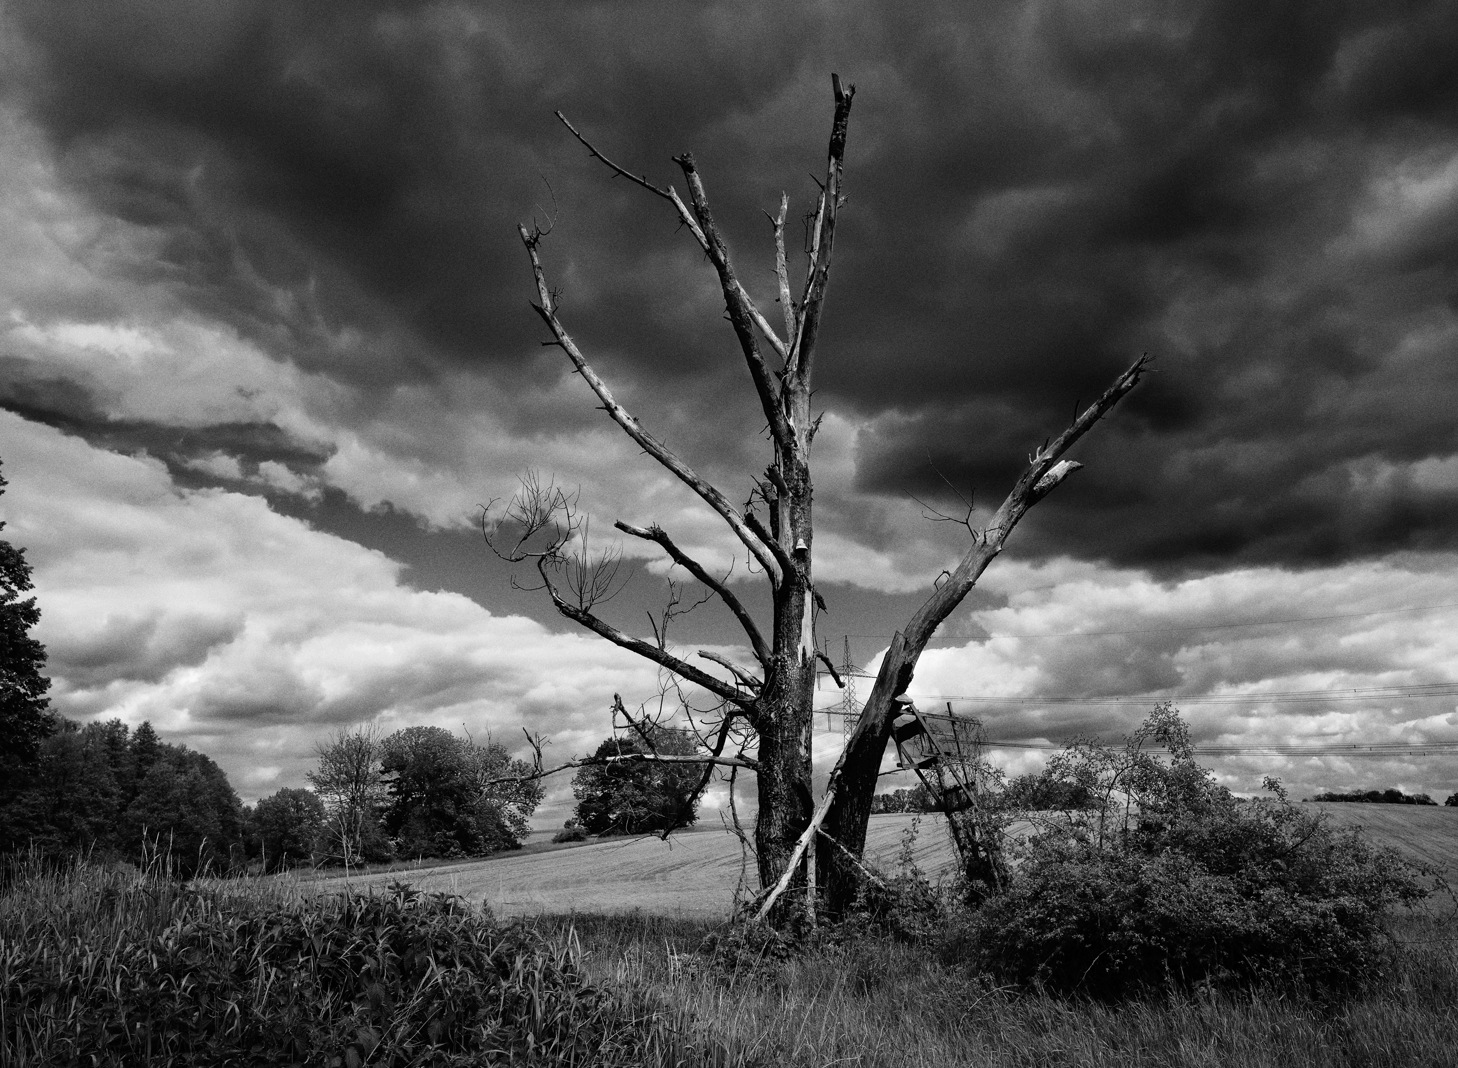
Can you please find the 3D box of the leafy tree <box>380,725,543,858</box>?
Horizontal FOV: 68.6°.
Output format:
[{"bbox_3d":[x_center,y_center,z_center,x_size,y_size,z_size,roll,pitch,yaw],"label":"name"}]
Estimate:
[{"bbox_3d":[-16.552,15.947,66.121,10.080,7.910,9.000,0,-15,0],"label":"leafy tree"}]

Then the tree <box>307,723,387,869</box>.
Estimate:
[{"bbox_3d":[-18.082,12.351,50.520,3.790,6.730,3.600,0,-15,0],"label":"tree"}]

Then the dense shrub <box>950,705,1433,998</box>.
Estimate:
[{"bbox_3d":[4.318,2.875,9.998,4.510,2.520,3.800,0,-15,0],"label":"dense shrub"}]

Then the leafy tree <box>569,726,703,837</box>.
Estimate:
[{"bbox_3d":[-6.296,16.698,72.124,8.620,7.090,8.500,0,-15,0],"label":"leafy tree"}]

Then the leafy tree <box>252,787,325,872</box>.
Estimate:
[{"bbox_3d":[-23.823,15.981,57.838,3.930,4.440,4.200,0,-15,0],"label":"leafy tree"}]

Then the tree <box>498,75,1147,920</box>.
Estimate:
[{"bbox_3d":[1.275,-0.991,13.701,8.450,11.430,5.500,0,-15,0],"label":"tree"}]

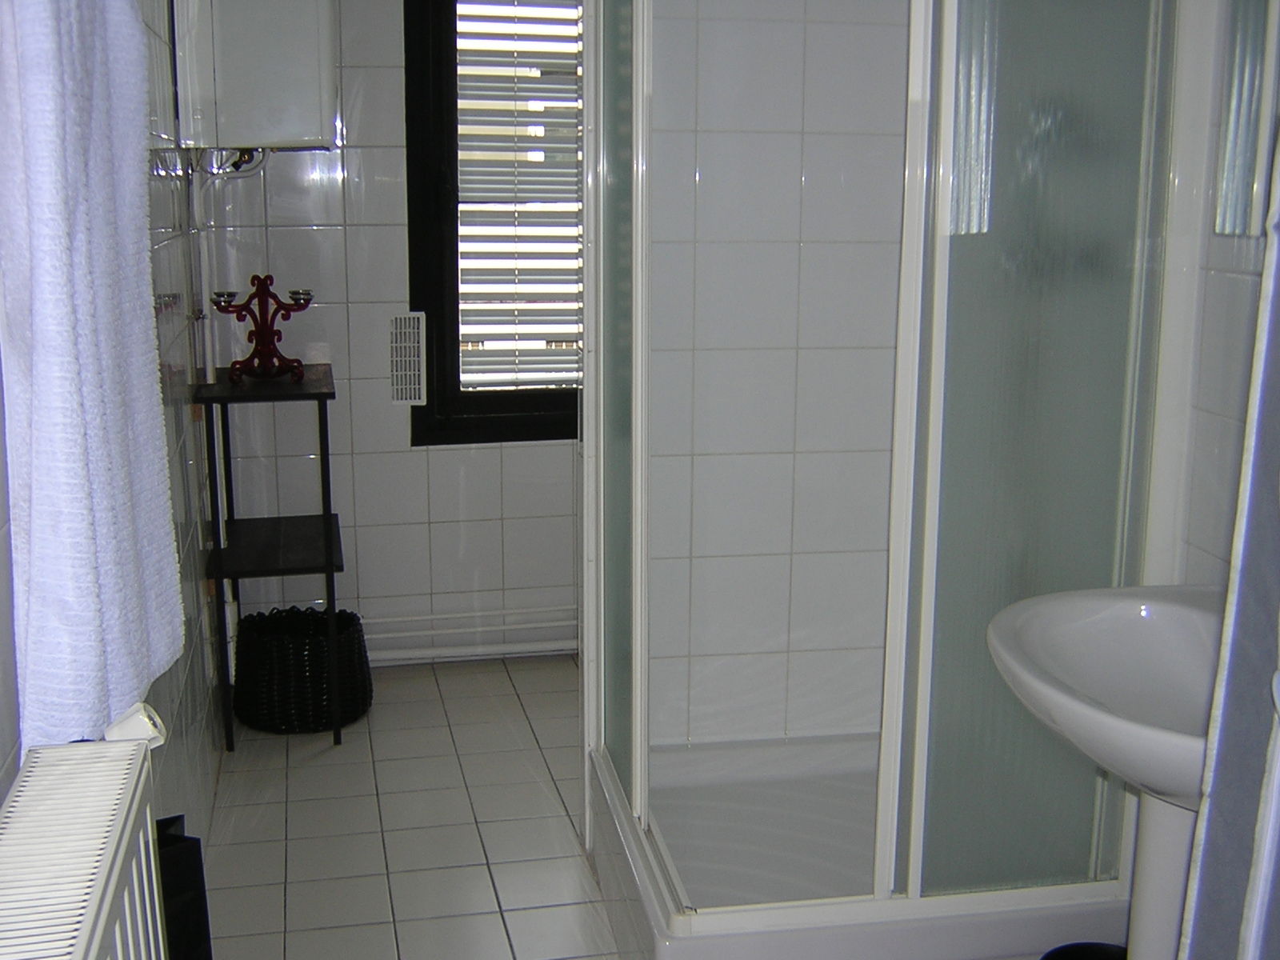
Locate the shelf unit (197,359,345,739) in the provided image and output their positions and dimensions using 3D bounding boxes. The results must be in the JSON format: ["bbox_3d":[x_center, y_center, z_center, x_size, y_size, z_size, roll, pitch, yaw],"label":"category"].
[{"bbox_3d":[-0.887,0.168,3.270,0.310,0.840,0.520,-2,12,-13],"label":"shelf unit"}]

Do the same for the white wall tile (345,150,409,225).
[{"bbox_3d":[-0.678,-0.757,3.423,0.168,0.200,0.010,-3,12,-14],"label":"white wall tile"}]

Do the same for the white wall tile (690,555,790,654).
[{"bbox_3d":[0.197,0.246,2.618,0.200,0.200,0.010,-1,12,-9],"label":"white wall tile"}]

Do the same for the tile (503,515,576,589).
[{"bbox_3d":[-0.281,0.203,3.712,0.200,0.200,0.010,-2,12,-13],"label":"tile"}]

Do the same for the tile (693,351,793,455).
[{"bbox_3d":[0.200,-0.149,2.536,0.200,0.200,0.010,-1,12,-9],"label":"tile"}]

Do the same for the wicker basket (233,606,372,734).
[{"bbox_3d":[-0.850,0.473,3.355,0.352,0.214,0.352,-3,12,-14],"label":"wicker basket"}]

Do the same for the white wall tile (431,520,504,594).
[{"bbox_3d":[-0.475,0.211,3.665,0.200,0.200,0.010,-2,12,-13],"label":"white wall tile"}]

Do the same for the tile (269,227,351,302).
[{"bbox_3d":[-0.855,-0.553,3.419,0.200,0.200,0.010,-3,12,-14],"label":"tile"}]

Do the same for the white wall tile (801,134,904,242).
[{"bbox_3d":[0.393,-0.543,2.486,0.200,0.200,0.010,-2,12,-13],"label":"white wall tile"}]

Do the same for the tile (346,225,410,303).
[{"bbox_3d":[-0.674,-0.560,3.457,0.172,0.200,0.010,-2,12,-13],"label":"tile"}]

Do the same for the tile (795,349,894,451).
[{"bbox_3d":[0.400,-0.156,2.593,0.200,0.200,0.010,-2,10,-13],"label":"tile"}]

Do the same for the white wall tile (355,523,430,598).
[{"bbox_3d":[-0.668,0.219,3.619,0.200,0.200,0.010,-2,12,-13],"label":"white wall tile"}]

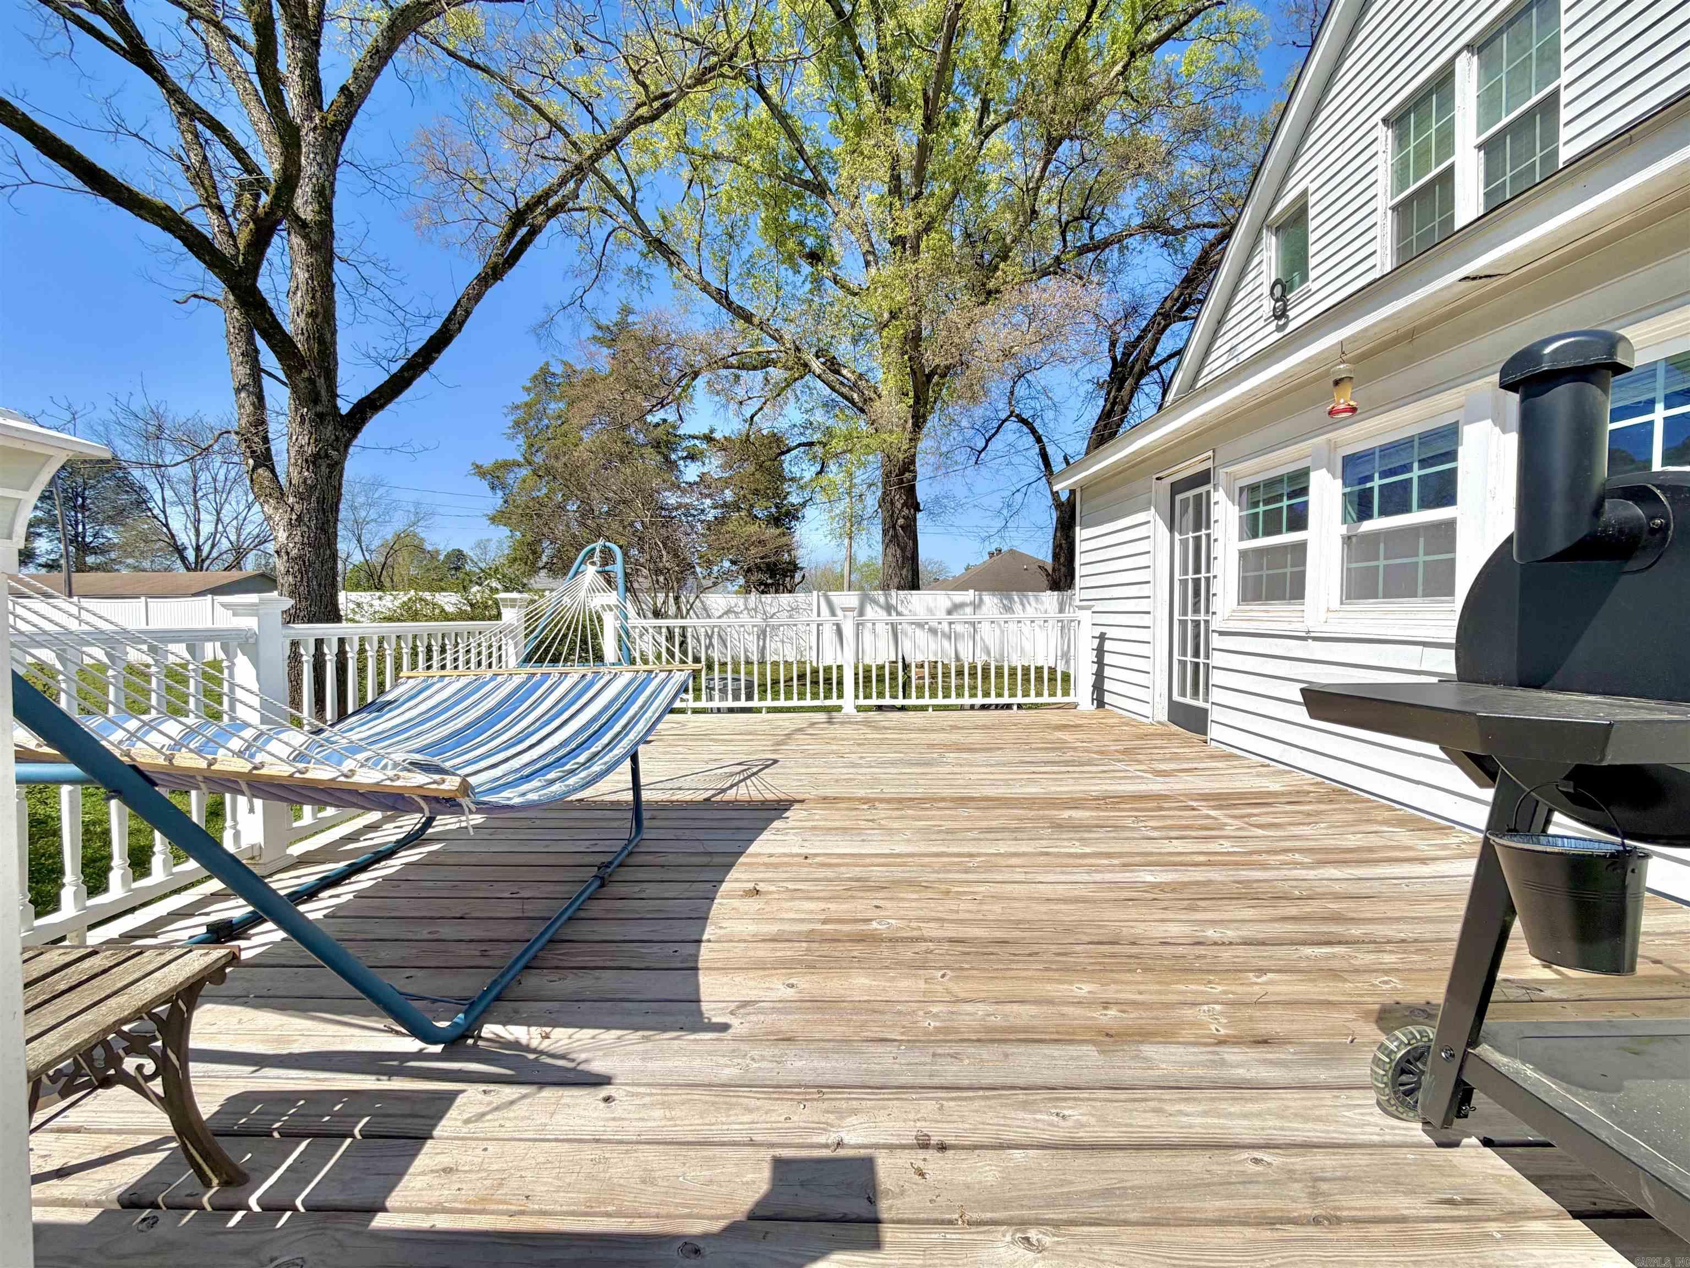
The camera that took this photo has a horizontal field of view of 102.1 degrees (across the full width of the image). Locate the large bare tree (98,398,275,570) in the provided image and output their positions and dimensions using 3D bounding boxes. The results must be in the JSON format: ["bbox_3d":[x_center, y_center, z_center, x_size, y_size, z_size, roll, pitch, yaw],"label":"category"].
[{"bbox_3d":[-39.163,-6.971,41.000,8.800,14.010,8.000,-2,3,-43],"label":"large bare tree"}]

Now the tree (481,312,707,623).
[{"bbox_3d":[-6.845,-3.977,18.700,6.200,9.420,5.400,-1,2,-20],"label":"tree"}]

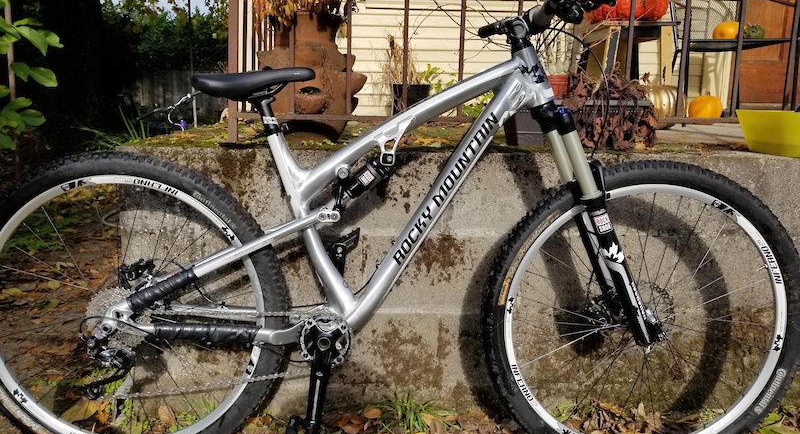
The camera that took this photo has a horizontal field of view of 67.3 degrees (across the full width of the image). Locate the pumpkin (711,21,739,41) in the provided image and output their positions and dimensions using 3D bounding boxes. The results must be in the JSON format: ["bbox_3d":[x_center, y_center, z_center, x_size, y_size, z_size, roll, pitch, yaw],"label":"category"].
[{"bbox_3d":[1.785,-0.995,3.250,0.175,0.125,0.165,7,12,29],"label":"pumpkin"}]

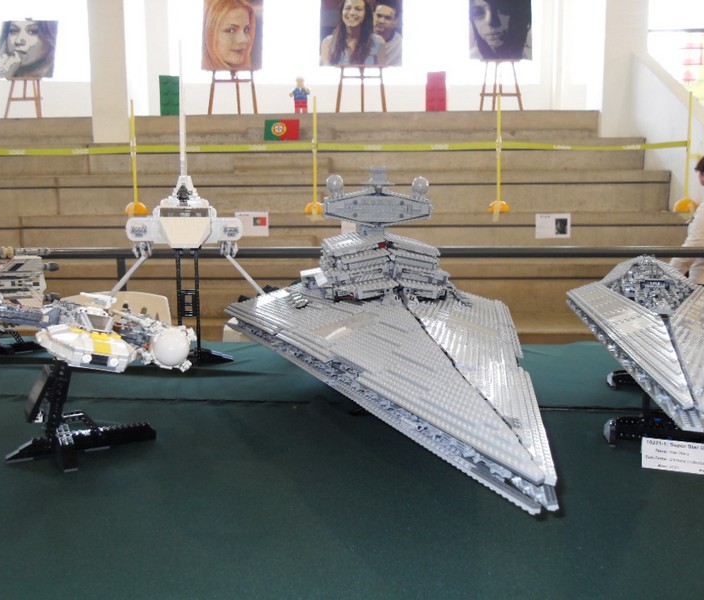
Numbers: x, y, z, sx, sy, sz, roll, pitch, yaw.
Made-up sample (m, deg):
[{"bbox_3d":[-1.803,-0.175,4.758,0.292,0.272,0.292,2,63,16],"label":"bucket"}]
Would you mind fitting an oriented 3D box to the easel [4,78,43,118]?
[{"bbox_3d":[-4.366,-2.678,8.600,0.480,0.520,0.420,-1,7,-7],"label":"easel"}]

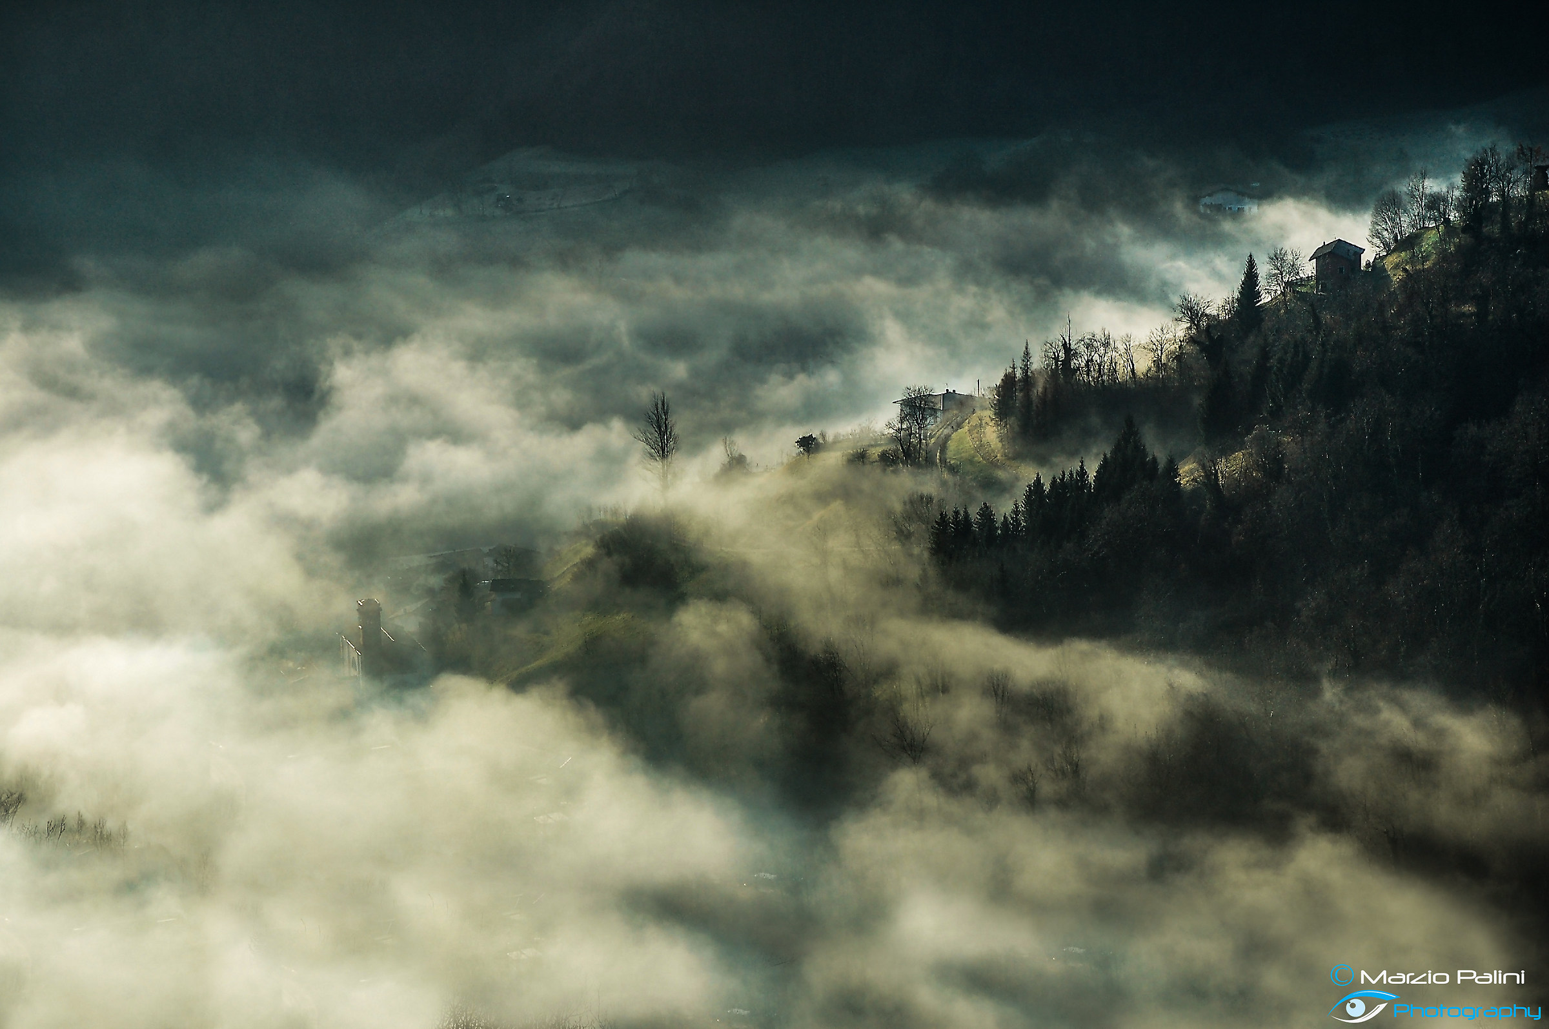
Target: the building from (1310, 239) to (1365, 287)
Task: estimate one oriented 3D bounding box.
[{"bbox_3d":[107.340,-47.490,860.030,8.800,8.000,10.300,4,14,15],"label":"building"}]

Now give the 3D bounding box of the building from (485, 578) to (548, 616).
[{"bbox_3d":[-55.960,17.820,978.240,12.000,6.500,8.500,0,12,2],"label":"building"}]

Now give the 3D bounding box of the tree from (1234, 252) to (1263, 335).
[{"bbox_3d":[81.440,-37.710,774.820,4.810,13.840,4.810,1,12,6],"label":"tree"}]

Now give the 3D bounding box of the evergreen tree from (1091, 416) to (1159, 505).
[{"bbox_3d":[64.560,-9.760,827.430,11.000,17.000,11.000,1,14,5],"label":"evergreen tree"}]

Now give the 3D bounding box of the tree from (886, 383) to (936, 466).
[{"bbox_3d":[22.210,-14.700,739.520,8.130,12.570,8.130,0,12,2],"label":"tree"}]

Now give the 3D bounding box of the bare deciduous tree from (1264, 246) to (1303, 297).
[{"bbox_3d":[97.780,-46.620,865.250,7.600,10.400,7.400,2,14,7],"label":"bare deciduous tree"}]

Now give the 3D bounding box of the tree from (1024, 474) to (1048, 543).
[{"bbox_3d":[40.380,-0.950,698.830,3.750,10.370,3.750,1,12,3],"label":"tree"}]

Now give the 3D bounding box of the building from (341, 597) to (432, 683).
[{"bbox_3d":[-81.340,26.420,946.140,14.200,17.000,17.000,-4,13,-18],"label":"building"}]

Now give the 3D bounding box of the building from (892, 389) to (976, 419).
[{"bbox_3d":[31.590,-21.450,889.180,16.000,7.200,11.000,2,14,8],"label":"building"}]

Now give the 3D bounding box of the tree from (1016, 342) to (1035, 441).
[{"bbox_3d":[42.650,-21.010,768.530,3.100,17.000,3.100,1,12,3],"label":"tree"}]

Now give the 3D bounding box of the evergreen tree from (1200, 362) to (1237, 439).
[{"bbox_3d":[72.450,-18.670,736.210,6.150,12.160,6.150,1,12,6],"label":"evergreen tree"}]

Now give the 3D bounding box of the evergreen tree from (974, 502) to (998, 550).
[{"bbox_3d":[39.140,2.240,834.080,4.800,9.200,4.800,1,14,3],"label":"evergreen tree"}]

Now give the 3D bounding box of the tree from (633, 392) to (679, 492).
[{"bbox_3d":[-23.020,-13.830,889.590,9.200,21.000,9.000,0,13,0],"label":"tree"}]

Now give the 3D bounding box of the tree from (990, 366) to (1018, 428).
[{"bbox_3d":[44.250,-22.590,868.580,5.300,11.800,5.300,1,14,3],"label":"tree"}]

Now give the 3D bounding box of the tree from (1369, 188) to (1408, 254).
[{"bbox_3d":[107.650,-51.440,791.050,6.860,11.370,6.860,2,12,8],"label":"tree"}]

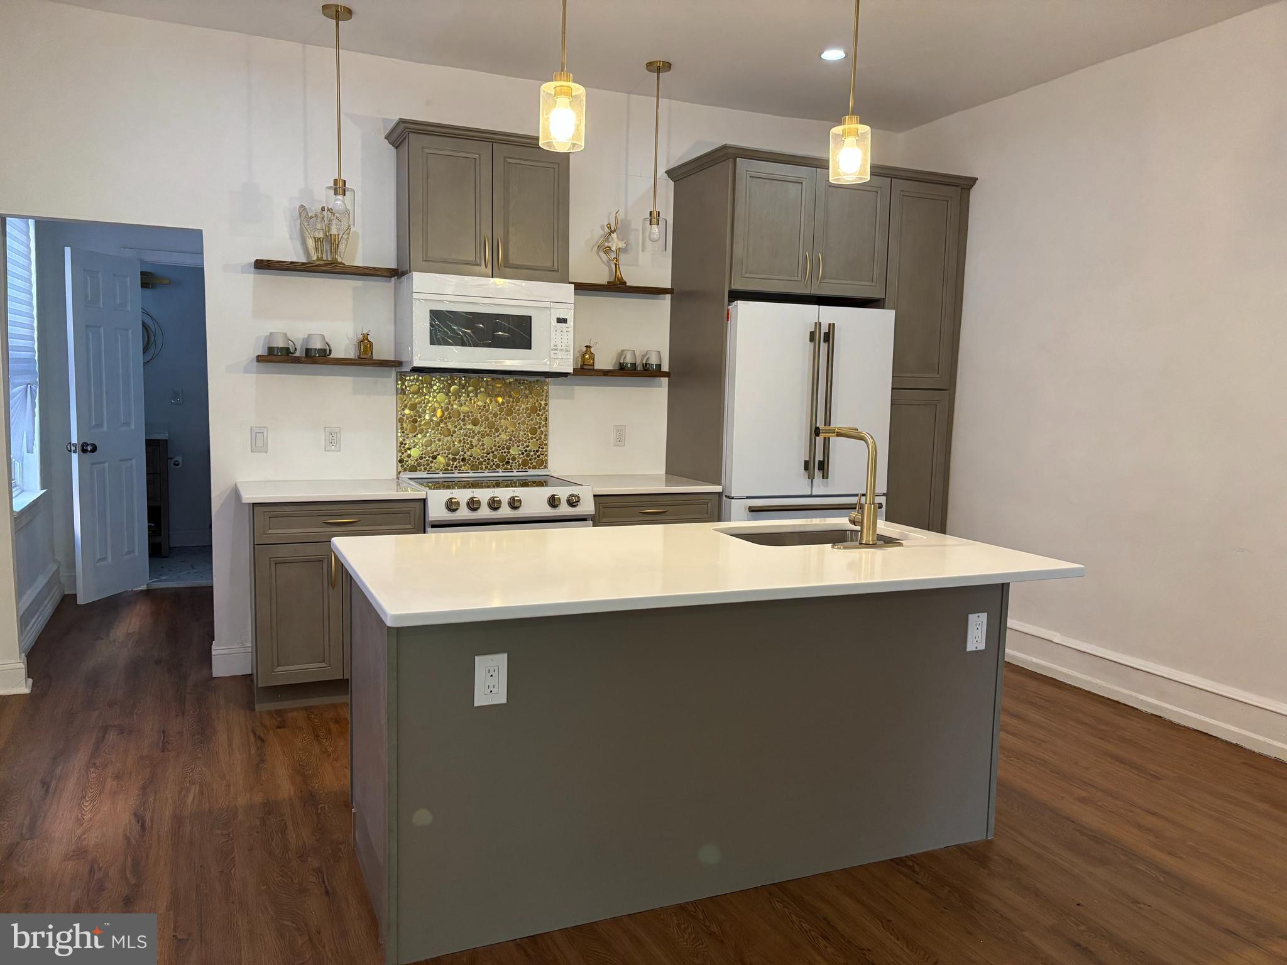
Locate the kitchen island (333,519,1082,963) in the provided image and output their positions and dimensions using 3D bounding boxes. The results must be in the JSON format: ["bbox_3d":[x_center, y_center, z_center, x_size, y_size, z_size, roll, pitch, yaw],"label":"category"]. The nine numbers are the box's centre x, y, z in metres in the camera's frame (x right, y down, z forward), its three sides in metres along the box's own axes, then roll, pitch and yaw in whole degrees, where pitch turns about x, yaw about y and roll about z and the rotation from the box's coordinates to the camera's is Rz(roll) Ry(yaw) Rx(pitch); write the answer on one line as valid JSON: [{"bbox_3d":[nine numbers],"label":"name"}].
[{"bbox_3d":[0.142,0.658,2.898,1.940,0.911,1.071,-1,6,-24],"label":"kitchen island"}]

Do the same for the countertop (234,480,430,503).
[{"bbox_3d":[-1.423,0.037,4.360,0.740,0.028,0.610,-1,6,-24],"label":"countertop"}]

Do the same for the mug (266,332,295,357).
[{"bbox_3d":[-1.649,-0.627,4.421,0.125,0.115,0.097,-1,6,-24],"label":"mug"}]

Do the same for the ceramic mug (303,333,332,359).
[{"bbox_3d":[-1.507,-0.636,4.495,0.120,0.107,0.096,-1,6,-24],"label":"ceramic mug"}]

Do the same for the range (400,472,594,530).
[{"bbox_3d":[-0.723,0.458,4.656,0.772,0.933,0.700,-1,6,-24],"label":"range"}]

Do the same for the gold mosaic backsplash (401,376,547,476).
[{"bbox_3d":[-0.852,-0.289,4.907,0.776,0.520,0.012,-1,6,-24],"label":"gold mosaic backsplash"}]

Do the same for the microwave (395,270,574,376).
[{"bbox_3d":[-0.764,-0.750,4.674,0.763,0.433,0.410,-1,6,-24],"label":"microwave"}]

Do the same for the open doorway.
[{"bbox_3d":[-2.374,-0.112,4.339,0.764,2.042,0.130,-1,6,-24],"label":"open doorway"}]

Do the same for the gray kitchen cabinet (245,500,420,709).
[{"bbox_3d":[-1.409,0.486,4.419,0.699,0.884,0.610,-1,6,-24],"label":"gray kitchen cabinet"}]

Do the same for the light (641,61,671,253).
[{"bbox_3d":[0.065,-1.546,4.609,0.122,0.874,0.122,1,6,0],"label":"light"}]

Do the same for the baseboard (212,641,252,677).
[{"bbox_3d":[-1.933,0.828,4.547,0.179,0.165,0.018,-1,6,-24],"label":"baseboard"}]

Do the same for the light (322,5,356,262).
[{"bbox_3d":[-1.268,-1.517,4.030,0.124,0.874,0.124,-1,6,-24],"label":"light"}]

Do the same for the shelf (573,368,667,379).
[{"bbox_3d":[-0.182,-0.573,5.072,0.621,0.031,0.190,-1,6,-24],"label":"shelf"}]

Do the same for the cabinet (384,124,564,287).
[{"bbox_3d":[-0.763,-1.300,4.632,0.860,0.664,0.375,-1,6,-24],"label":"cabinet"}]

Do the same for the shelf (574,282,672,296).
[{"bbox_3d":[-0.147,-1.010,5.061,0.612,0.030,0.150,-1,6,-24],"label":"shelf"}]

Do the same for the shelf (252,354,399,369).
[{"bbox_3d":[-1.465,-0.560,4.513,0.634,0.031,0.190,-1,6,-24],"label":"shelf"}]

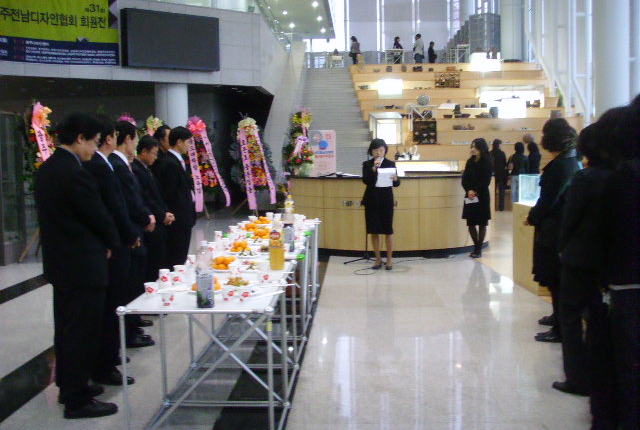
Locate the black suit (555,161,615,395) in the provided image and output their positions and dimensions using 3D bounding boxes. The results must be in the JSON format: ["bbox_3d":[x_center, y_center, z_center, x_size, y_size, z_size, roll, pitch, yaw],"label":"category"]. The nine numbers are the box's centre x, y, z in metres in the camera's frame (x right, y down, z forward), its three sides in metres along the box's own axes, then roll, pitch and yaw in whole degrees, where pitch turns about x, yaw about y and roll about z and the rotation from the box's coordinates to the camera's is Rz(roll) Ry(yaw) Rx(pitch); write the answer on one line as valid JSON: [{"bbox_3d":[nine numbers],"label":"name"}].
[{"bbox_3d":[1.555,0.370,4.186,0.380,1.350,0.480,1,5,23],"label":"black suit"}]

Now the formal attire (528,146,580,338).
[{"bbox_3d":[1.858,0.224,5.680,0.430,1.440,0.500,0,6,14],"label":"formal attire"}]

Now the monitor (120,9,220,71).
[{"bbox_3d":[-3.666,-4.287,17.894,2.400,1.370,0.400,-5,7,-34],"label":"monitor"}]

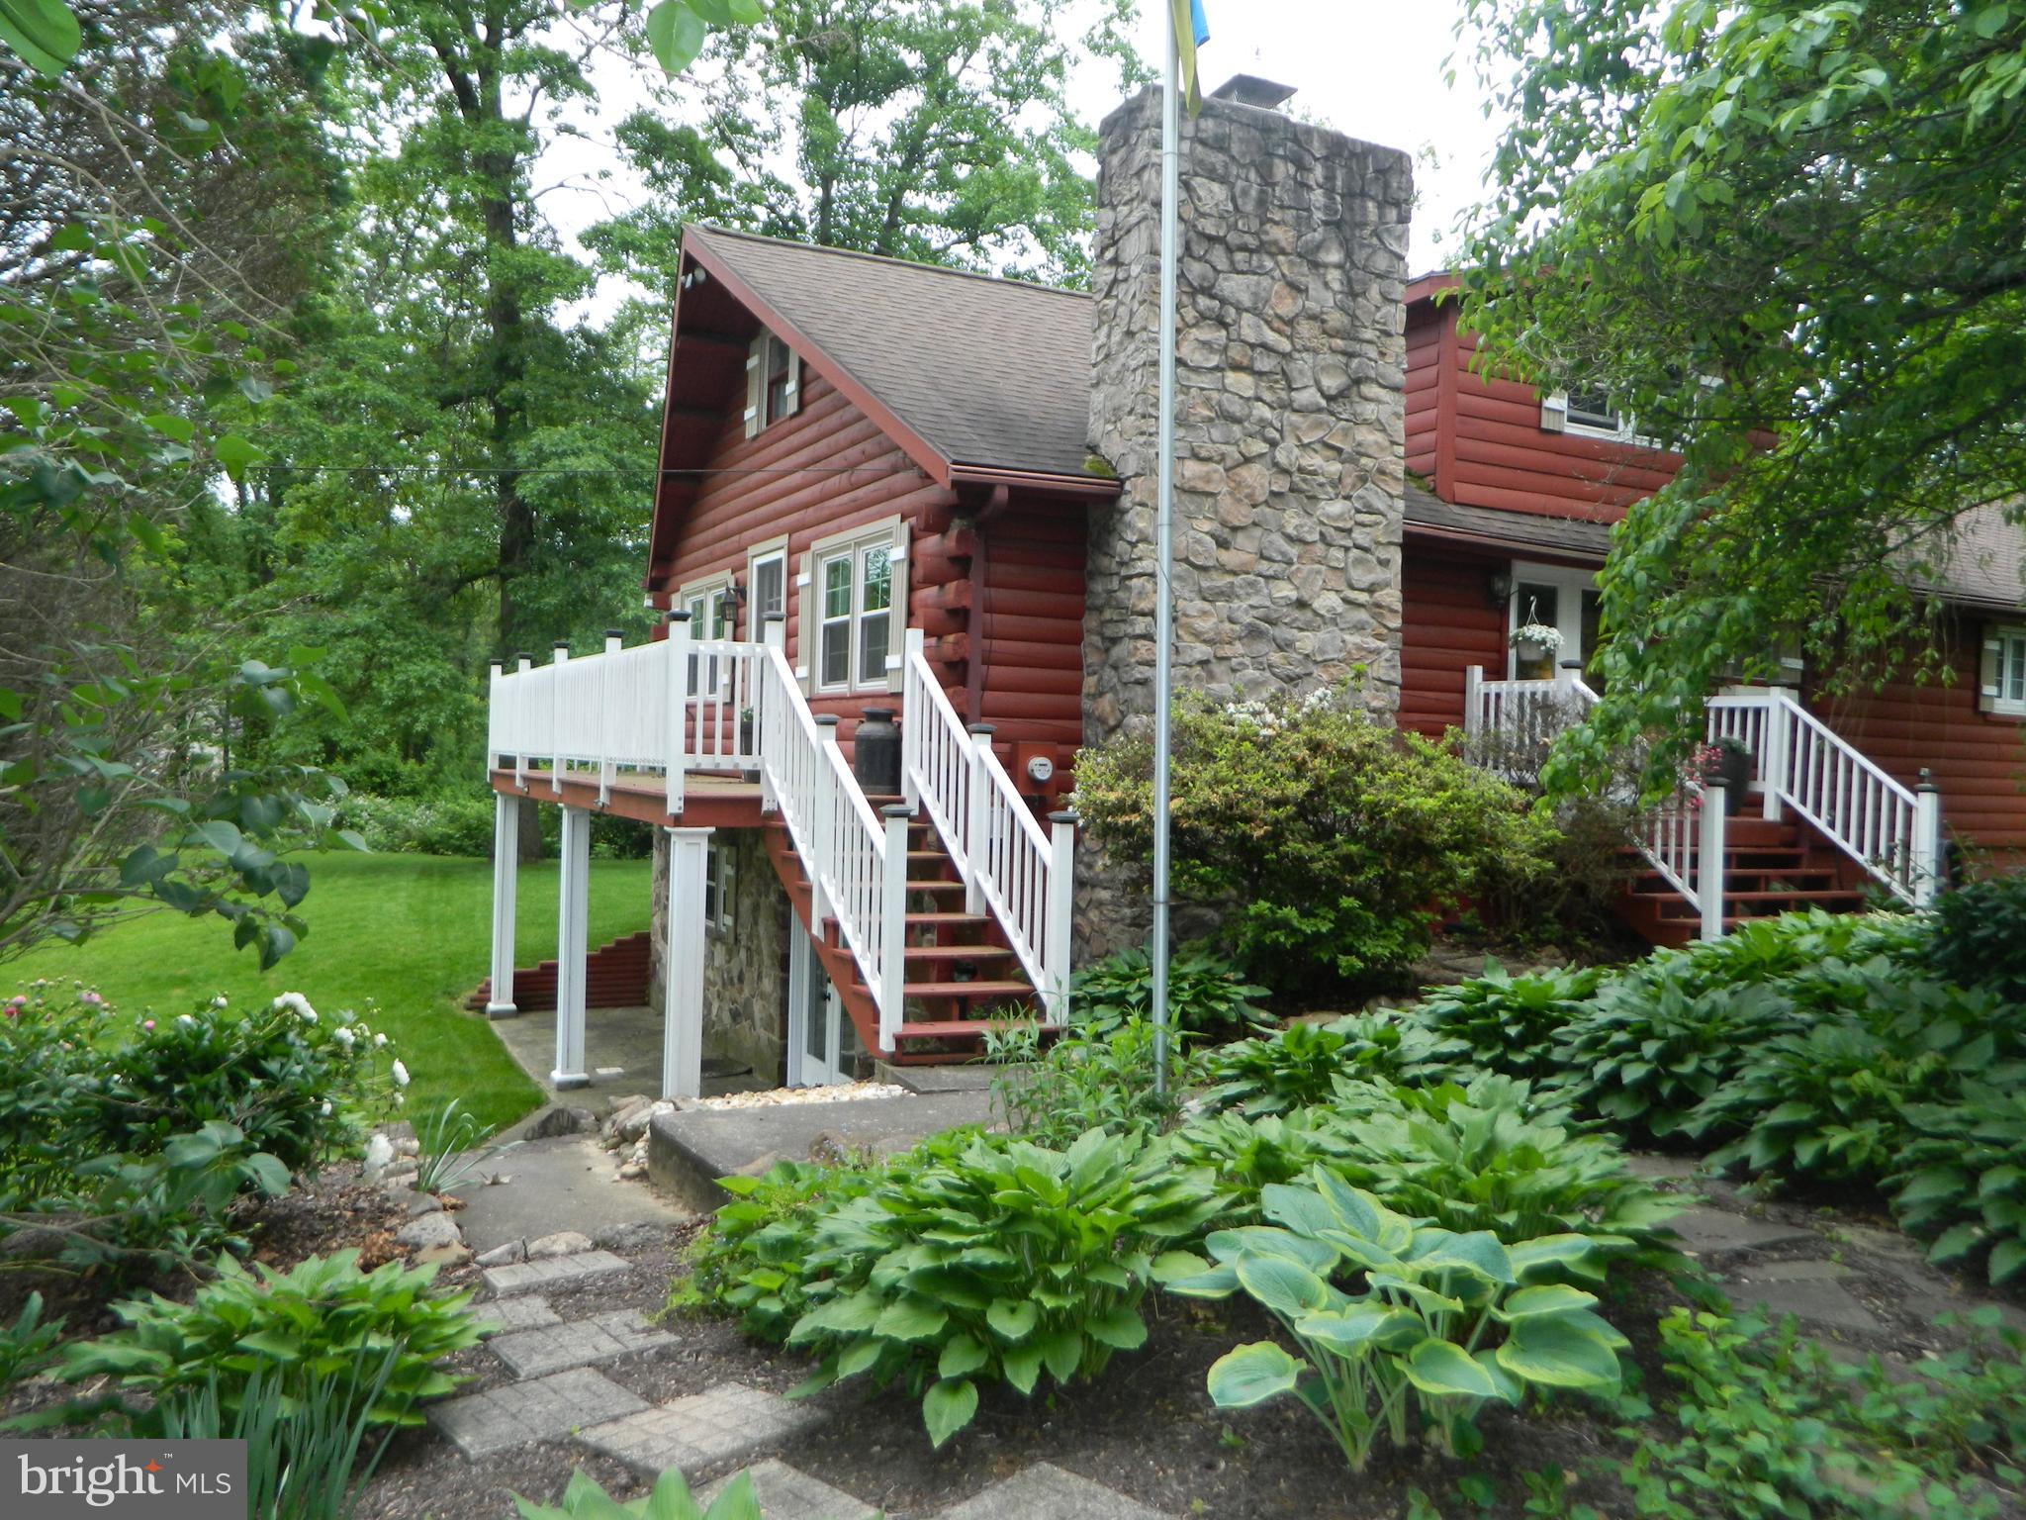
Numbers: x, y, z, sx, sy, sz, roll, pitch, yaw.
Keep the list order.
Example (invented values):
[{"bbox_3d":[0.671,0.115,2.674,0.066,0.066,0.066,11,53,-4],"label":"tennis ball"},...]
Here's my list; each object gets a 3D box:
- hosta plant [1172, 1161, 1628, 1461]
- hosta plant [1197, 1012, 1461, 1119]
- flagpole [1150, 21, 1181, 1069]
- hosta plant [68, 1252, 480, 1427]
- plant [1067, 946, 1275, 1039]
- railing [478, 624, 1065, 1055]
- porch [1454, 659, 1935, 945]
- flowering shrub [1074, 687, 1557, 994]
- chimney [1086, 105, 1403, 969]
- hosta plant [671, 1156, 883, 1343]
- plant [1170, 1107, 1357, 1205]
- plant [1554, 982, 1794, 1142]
[{"bbox_3d":[0.730,1.040,2.800,0.860,0.540,0.770,1,0,15],"label":"hosta plant"},{"bbox_3d":[1.380,1.310,6.400,1.120,0.400,0.950,1,0,0],"label":"hosta plant"},{"bbox_3d":[0.651,-1.288,6.226,0.065,5.700,0.065,1,0,0],"label":"flagpole"},{"bbox_3d":[-1.860,1.450,3.740,0.990,0.360,0.860,1,1,-26],"label":"hosta plant"},{"bbox_3d":[0.960,1.386,9.100,1.250,0.490,1.100,1,0,6],"label":"plant"},{"bbox_3d":[-2.769,0.235,12.550,1.740,2.541,10.092,1,1,-28],"label":"railing"},{"bbox_3d":[5.509,0.290,11.764,2.580,2.040,2.400,1,0,-28],"label":"porch"},{"bbox_3d":[1.970,0.490,9.350,3.050,1.900,1.900,1,1,-28],"label":"flowering shrub"},{"bbox_3d":[1.735,-1.459,10.609,2.270,6.000,0.850,1,0,-28],"label":"chimney"},{"bbox_3d":[-0.718,1.430,4.500,0.660,0.430,0.660,1,0,-9],"label":"hosta plant"},{"bbox_3d":[0.800,1.310,4.720,0.680,0.380,0.650,1,0,0],"label":"plant"},{"bbox_3d":[2.778,1.190,6.150,1.050,0.530,1.000,1,0,24],"label":"plant"}]

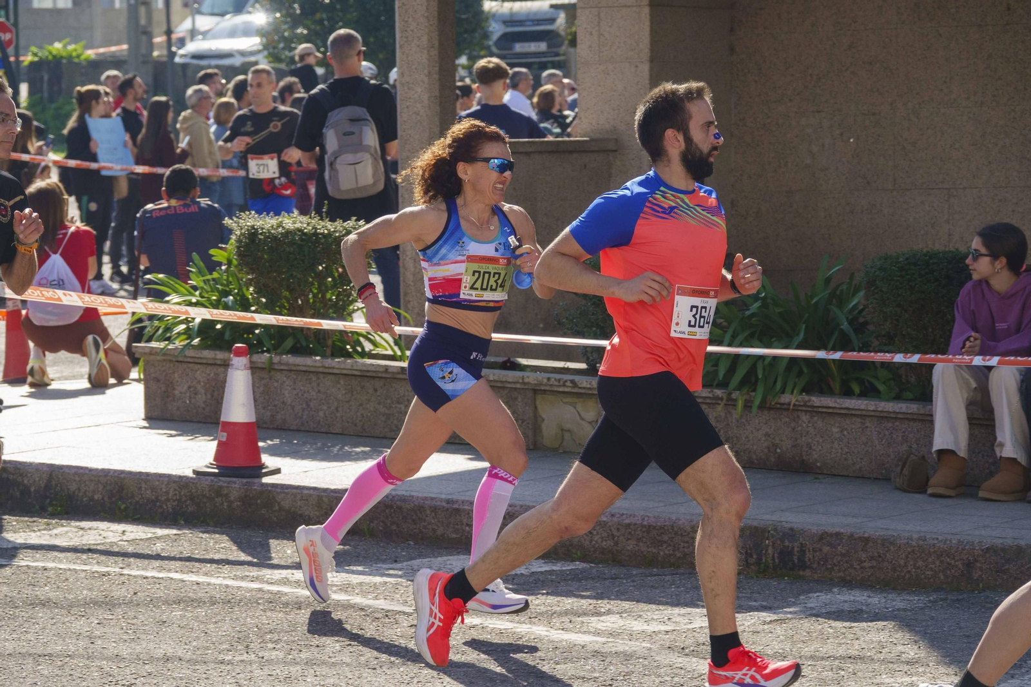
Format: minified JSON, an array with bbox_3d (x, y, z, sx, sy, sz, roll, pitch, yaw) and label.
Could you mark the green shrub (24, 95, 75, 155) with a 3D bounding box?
[{"bbox_3d":[-7.185,-3.388,66.000,1.000,0.980,0.900,-1,4,0],"label":"green shrub"}]

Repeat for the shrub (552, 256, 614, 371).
[{"bbox_3d":[0.369,-0.151,18.200,0.440,0.550,0.430,2,5,43],"label":"shrub"}]

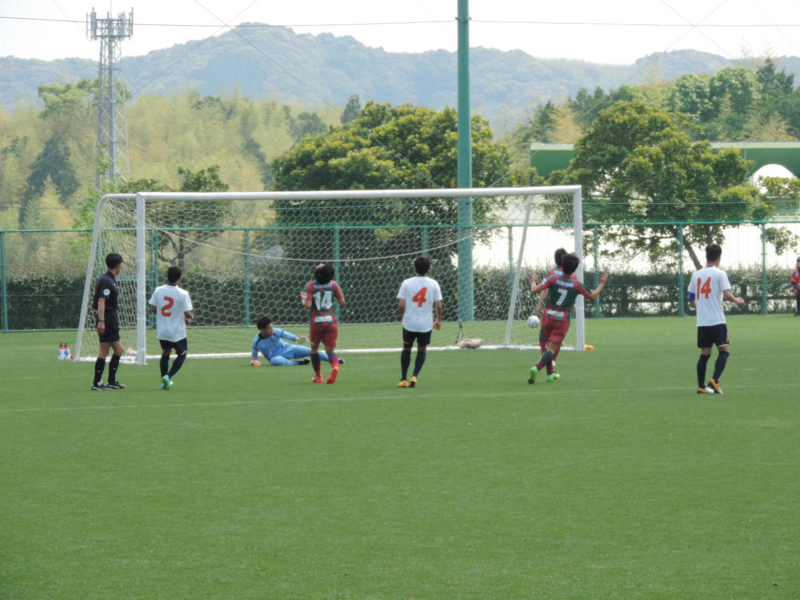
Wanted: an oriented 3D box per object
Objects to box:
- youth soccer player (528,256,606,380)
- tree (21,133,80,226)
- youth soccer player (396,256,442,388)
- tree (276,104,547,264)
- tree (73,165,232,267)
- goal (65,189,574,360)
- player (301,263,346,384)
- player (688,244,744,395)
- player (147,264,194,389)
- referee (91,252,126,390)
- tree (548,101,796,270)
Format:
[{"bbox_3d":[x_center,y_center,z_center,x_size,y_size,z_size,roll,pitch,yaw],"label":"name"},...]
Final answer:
[{"bbox_3d":[2.104,0.224,73.466,0.970,1.650,0.600,-1,1,3],"label":"youth soccer player"},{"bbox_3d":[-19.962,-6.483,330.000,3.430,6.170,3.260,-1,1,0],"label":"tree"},{"bbox_3d":[0.251,0.263,72.695,0.560,1.660,0.360,-1,1,3],"label":"youth soccer player"},{"bbox_3d":[0.094,-1.916,121.000,5.610,4.520,5.330,-1,1,0],"label":"tree"},{"bbox_3d":[-5.055,-1.195,118.000,3.270,3.150,3.100,-1,1,0],"label":"tree"},{"bbox_3d":[-1.046,-0.416,88.264,7.560,2.560,2.360,-1,1,-28],"label":"goal"},{"bbox_3d":[-1.005,0.298,74.907,0.580,1.560,0.450,-1,1,0],"label":"player"},{"bbox_3d":[3.724,0.222,68.555,0.570,1.760,0.470,0,1,33],"label":"player"},{"bbox_3d":[-2.910,0.339,73.398,0.540,1.590,0.420,-1,1,18],"label":"player"},{"bbox_3d":[-3.708,0.267,73.693,0.420,1.750,0.480,-1,1,-18],"label":"referee"},{"bbox_3d":[5.896,-2.045,125.000,5.370,4.540,5.100,-1,1,0],"label":"tree"}]

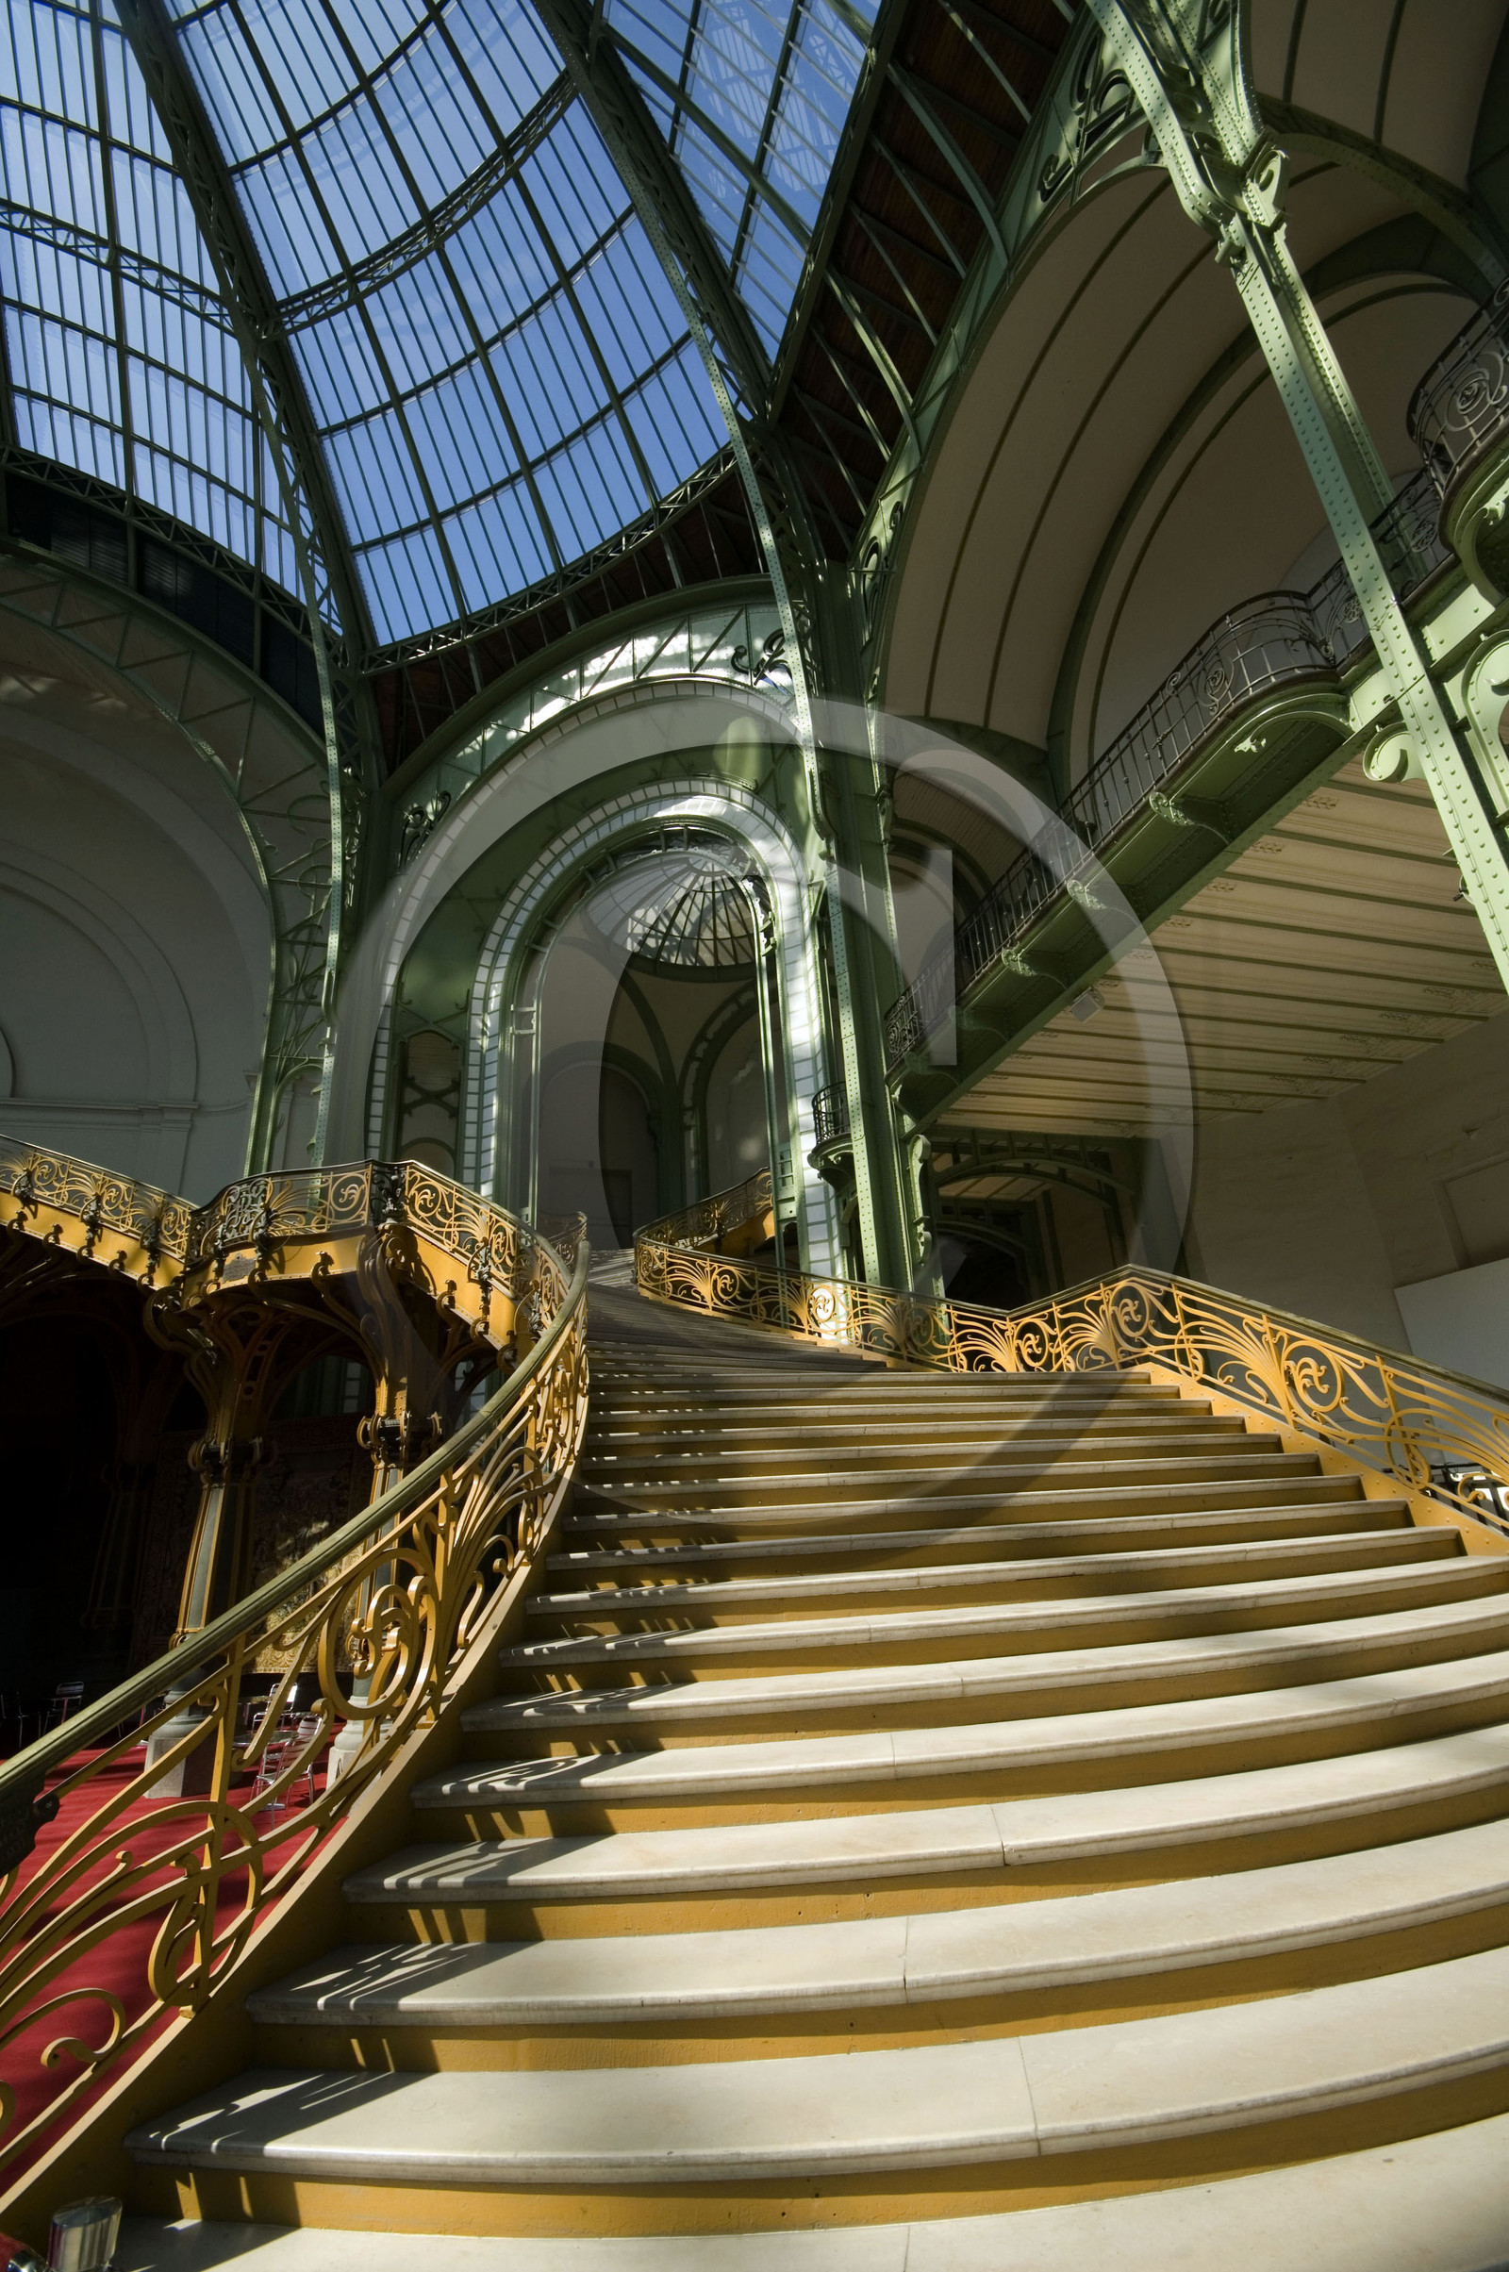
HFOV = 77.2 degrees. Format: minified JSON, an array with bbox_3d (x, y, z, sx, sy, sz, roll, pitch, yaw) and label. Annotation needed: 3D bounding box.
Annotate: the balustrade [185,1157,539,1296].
[{"bbox_3d":[-5.680,1.600,13.100,6.900,2.500,0.950,-13,-25,22],"label":"balustrade"}]

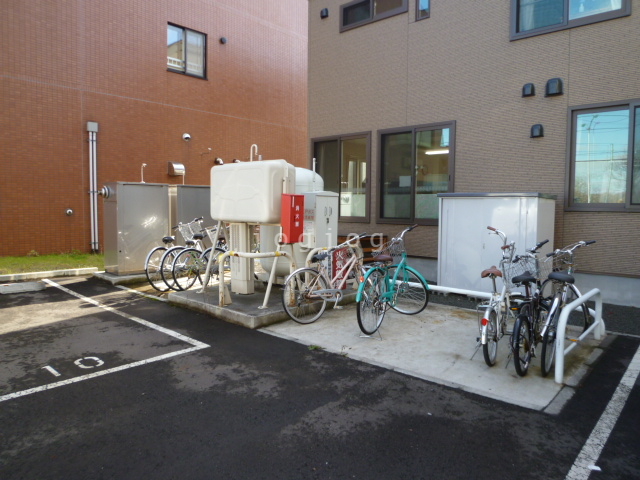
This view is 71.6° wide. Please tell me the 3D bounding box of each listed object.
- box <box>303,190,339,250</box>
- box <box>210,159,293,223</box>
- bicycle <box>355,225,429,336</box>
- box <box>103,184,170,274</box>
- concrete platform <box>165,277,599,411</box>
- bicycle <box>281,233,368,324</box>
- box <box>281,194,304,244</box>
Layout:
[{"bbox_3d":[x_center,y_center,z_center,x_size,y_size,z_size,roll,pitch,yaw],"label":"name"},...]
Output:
[{"bbox_3d":[0.003,-0.300,6.612,0.280,0.815,0.484,5,6,41],"label":"box"},{"bbox_3d":[-0.985,-0.658,6.371,1.360,0.816,0.507,5,6,42],"label":"box"},{"bbox_3d":[0.790,0.447,5.125,0.620,1.120,1.520,4,6,33],"label":"bicycle"},{"bbox_3d":[-3.464,-0.244,8.422,0.514,1.624,1.014,5,6,42],"label":"box"},{"bbox_3d":[0.490,0.913,5.845,5.321,0.191,2.528,5,6,42],"label":"concrete platform"},{"bbox_3d":[0.164,0.456,5.431,1.480,1.040,0.570,-3,6,-40],"label":"bicycle"},{"bbox_3d":[-0.337,-0.265,5.611,0.160,0.594,0.237,5,6,41],"label":"box"}]

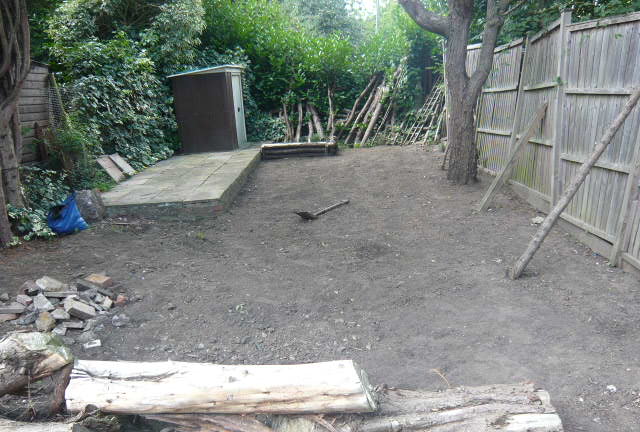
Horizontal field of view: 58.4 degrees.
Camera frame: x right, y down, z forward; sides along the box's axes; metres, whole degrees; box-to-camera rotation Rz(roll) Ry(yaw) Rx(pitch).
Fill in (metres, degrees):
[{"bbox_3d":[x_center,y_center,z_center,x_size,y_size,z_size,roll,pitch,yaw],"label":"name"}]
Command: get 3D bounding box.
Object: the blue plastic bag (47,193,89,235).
[{"bbox_3d":[-2.922,0.008,6.621,0.420,0.390,0.340,-6,13,-18],"label":"blue plastic bag"}]

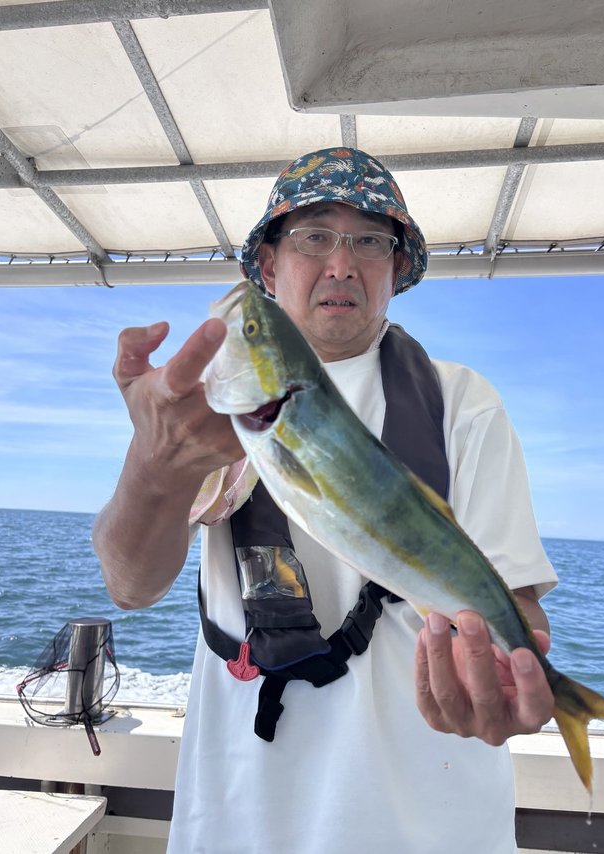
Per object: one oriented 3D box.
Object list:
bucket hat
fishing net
[{"bbox_3d":[0.044,-0.298,0.888,0.254,0.155,0.275,4,-15,-4],"label":"bucket hat"},{"bbox_3d":[-0.557,0.598,1.530,0.235,0.245,0.275,7,-9,-23],"label":"fishing net"}]

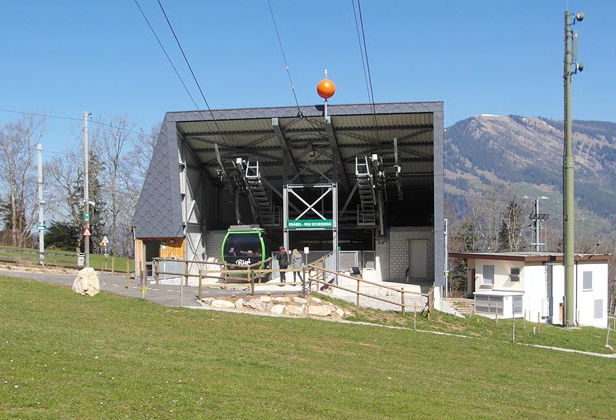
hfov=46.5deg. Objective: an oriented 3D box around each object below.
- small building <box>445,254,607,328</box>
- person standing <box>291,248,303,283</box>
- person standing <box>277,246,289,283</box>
[{"bbox_3d":[14.300,4.950,46.500,7.000,4.400,7.400,0,-1,-25],"label":"small building"},{"bbox_3d":[-0.483,2.622,33.000,0.540,1.690,0.380,0,-1,3],"label":"person standing"},{"bbox_3d":[-1.127,2.567,33.000,0.520,1.760,0.360,0,-1,0],"label":"person standing"}]

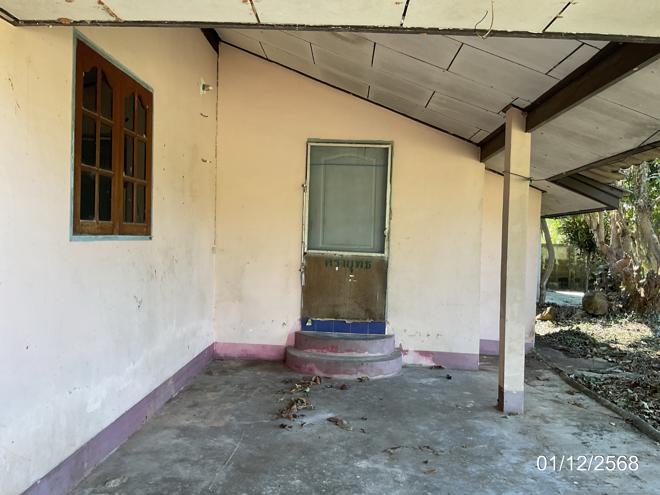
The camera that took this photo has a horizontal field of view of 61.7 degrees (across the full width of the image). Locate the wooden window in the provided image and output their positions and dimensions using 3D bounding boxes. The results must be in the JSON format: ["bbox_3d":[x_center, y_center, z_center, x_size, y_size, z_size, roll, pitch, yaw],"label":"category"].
[{"bbox_3d":[-1.390,-0.609,3.587,0.070,1.070,1.225,2,1,1],"label":"wooden window"}]

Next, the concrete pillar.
[{"bbox_3d":[1.639,0.106,4.863,0.168,2.660,0.168,2,1,1],"label":"concrete pillar"}]

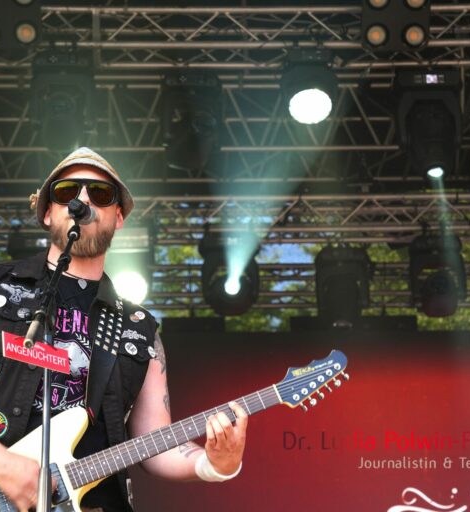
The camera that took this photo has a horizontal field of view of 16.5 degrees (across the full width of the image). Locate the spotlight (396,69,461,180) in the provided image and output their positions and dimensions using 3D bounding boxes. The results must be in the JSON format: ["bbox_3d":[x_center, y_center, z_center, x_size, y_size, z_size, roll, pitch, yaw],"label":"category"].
[{"bbox_3d":[1.175,-0.790,9.821,0.400,0.610,0.320,0,-22,0],"label":"spotlight"}]

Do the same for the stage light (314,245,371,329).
[{"bbox_3d":[0.770,0.248,11.560,0.400,0.570,0.320,0,-22,0],"label":"stage light"}]

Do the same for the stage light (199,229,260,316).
[{"bbox_3d":[-0.031,0.120,11.332,0.400,0.500,0.380,0,-22,0],"label":"stage light"}]

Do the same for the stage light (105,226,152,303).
[{"bbox_3d":[-0.744,0.182,11.544,0.350,0.440,0.320,0,-22,0],"label":"stage light"}]

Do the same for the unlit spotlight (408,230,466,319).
[{"bbox_3d":[1.422,0.120,11.332,0.400,0.500,0.380,0,-22,0],"label":"unlit spotlight"}]

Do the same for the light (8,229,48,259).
[{"bbox_3d":[-1.382,0.137,11.347,0.400,0.500,0.360,0,-22,0],"label":"light"}]

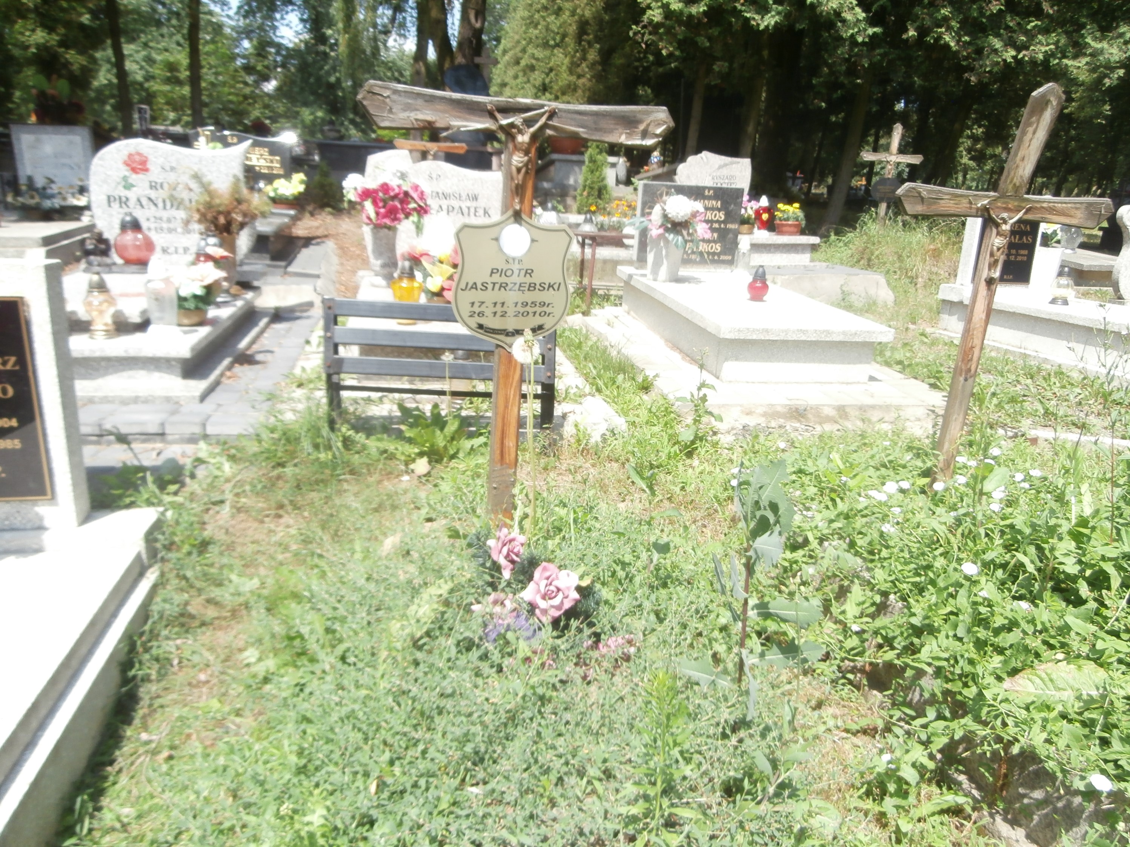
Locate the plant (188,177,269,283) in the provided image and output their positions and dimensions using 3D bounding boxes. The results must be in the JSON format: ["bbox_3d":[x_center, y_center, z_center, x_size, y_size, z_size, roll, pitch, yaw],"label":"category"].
[{"bbox_3d":[-1.925,-1.077,4.422,0.408,0.603,0.370,0,19,-11],"label":"plant"}]

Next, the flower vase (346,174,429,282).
[{"bbox_3d":[-1.034,-1.143,4.604,0.446,0.607,0.389,0,19,-11],"label":"flower vase"}]

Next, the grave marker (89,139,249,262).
[{"bbox_3d":[-2.378,-1.333,4.784,0.893,0.728,0.120,0,19,-11],"label":"grave marker"}]

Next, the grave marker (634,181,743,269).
[{"bbox_3d":[0.897,-1.420,5.705,0.745,0.608,0.090,0,19,-11],"label":"grave marker"}]

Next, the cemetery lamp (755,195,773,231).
[{"bbox_3d":[1.635,-1.719,6.450,0.150,0.310,0.150,0,19,-11],"label":"cemetery lamp"}]

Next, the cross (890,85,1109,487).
[{"bbox_3d":[1.612,-0.460,3.035,0.875,1.570,0.090,2,19,-7],"label":"cross"}]

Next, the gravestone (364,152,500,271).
[{"bbox_3d":[-0.848,-1.352,5.051,0.893,0.739,0.120,0,19,-11],"label":"gravestone"}]

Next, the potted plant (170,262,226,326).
[{"bbox_3d":[-1.516,-0.537,3.250,0.210,0.244,0.190,0,19,-11],"label":"potted plant"}]

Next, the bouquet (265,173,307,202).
[{"bbox_3d":[-2.490,-2.089,6.973,0.370,0.264,0.266,0,19,-11],"label":"bouquet"}]

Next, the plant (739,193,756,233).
[{"bbox_3d":[1.497,-1.722,6.450,0.170,0.320,0.170,0,19,-11],"label":"plant"}]

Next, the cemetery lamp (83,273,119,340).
[{"bbox_3d":[-1.758,-0.451,2.957,0.128,0.242,0.128,0,19,-11],"label":"cemetery lamp"}]

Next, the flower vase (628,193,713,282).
[{"bbox_3d":[0.705,-1.247,5.243,0.520,0.554,0.400,0,19,-11],"label":"flower vase"}]

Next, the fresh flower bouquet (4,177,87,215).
[{"bbox_3d":[-3.872,-1.686,5.826,0.551,0.284,0.294,0,19,-11],"label":"fresh flower bouquet"}]

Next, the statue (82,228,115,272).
[{"bbox_3d":[-2.754,-1.036,4.600,0.180,0.229,0.152,0,19,-11],"label":"statue"}]

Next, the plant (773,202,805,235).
[{"bbox_3d":[1.846,-1.683,6.450,0.250,0.265,0.220,0,19,-11],"label":"plant"}]

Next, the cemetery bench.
[{"bbox_3d":[-0.480,-0.244,3.151,0.885,0.550,0.380,3,19,-2],"label":"cemetery bench"}]

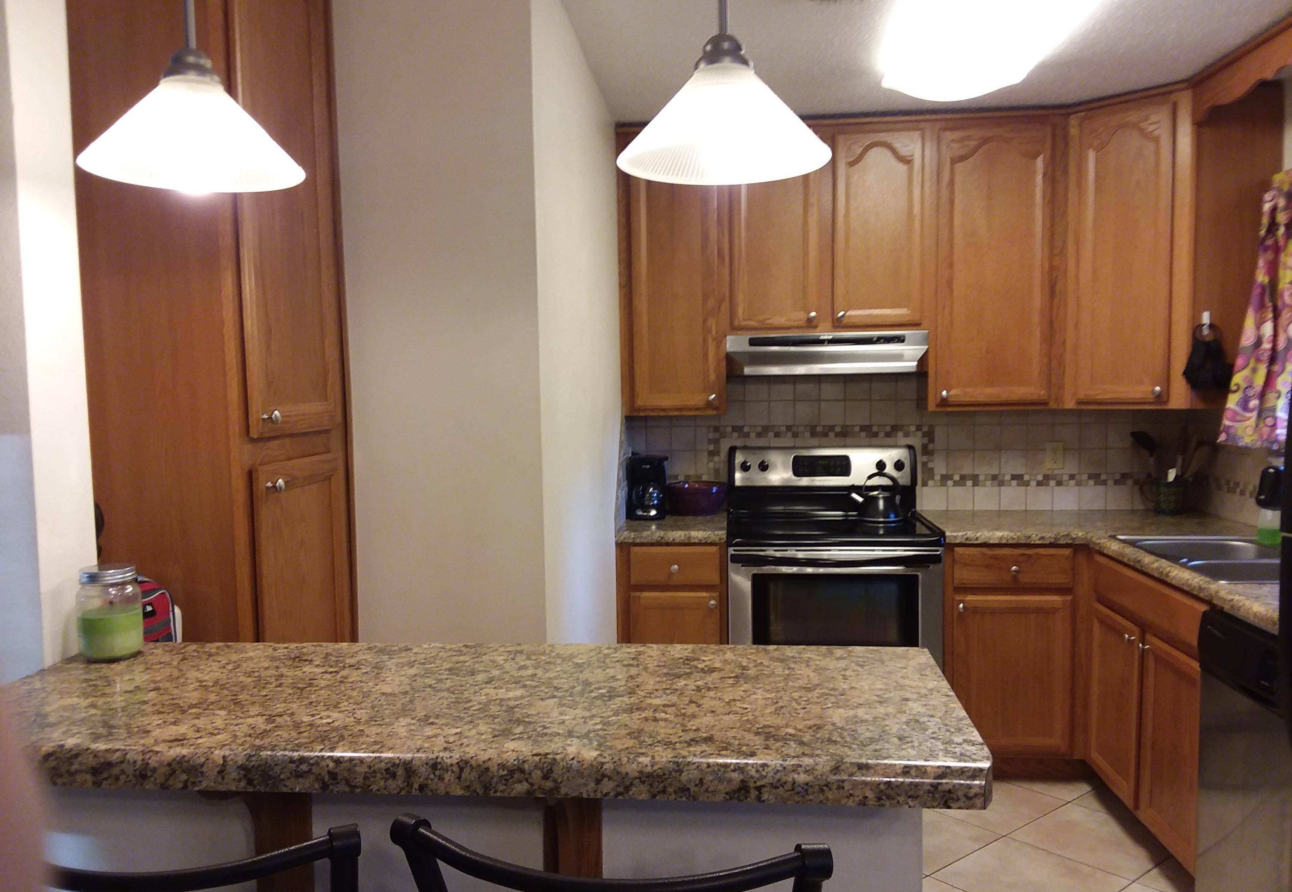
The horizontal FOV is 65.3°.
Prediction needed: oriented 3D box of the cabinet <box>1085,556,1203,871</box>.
[{"bbox_3d":[1.796,0.800,3.062,0.620,0.868,0.905,0,4,5],"label":"cabinet"}]

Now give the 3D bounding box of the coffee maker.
[{"bbox_3d":[0.006,0.159,4.029,0.150,0.248,0.200,0,4,5],"label":"coffee maker"}]

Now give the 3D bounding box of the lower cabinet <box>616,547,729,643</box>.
[{"bbox_3d":[0.125,0.764,3.957,0.397,0.872,0.625,0,4,5],"label":"lower cabinet"}]

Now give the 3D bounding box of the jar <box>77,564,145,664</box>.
[{"bbox_3d":[-0.786,0.242,1.480,0.086,0.128,0.086,-1,4,0],"label":"jar"}]

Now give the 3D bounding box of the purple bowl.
[{"bbox_3d":[0.212,0.216,4.088,0.243,0.122,0.243,0,4,5],"label":"purple bowl"}]

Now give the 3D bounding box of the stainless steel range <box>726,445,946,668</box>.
[{"bbox_3d":[0.699,0.611,3.863,0.760,1.180,0.670,0,4,5],"label":"stainless steel range"}]

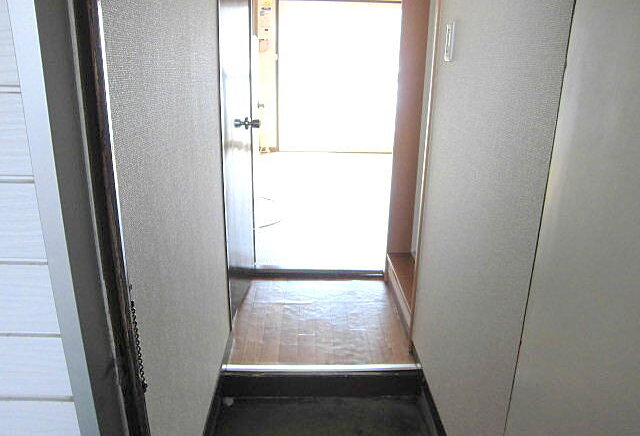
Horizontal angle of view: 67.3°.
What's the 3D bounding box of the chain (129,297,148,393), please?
[{"bbox_3d":[-0.371,0.263,0.986,0.016,0.222,0.018,0,19,-2],"label":"chain"}]

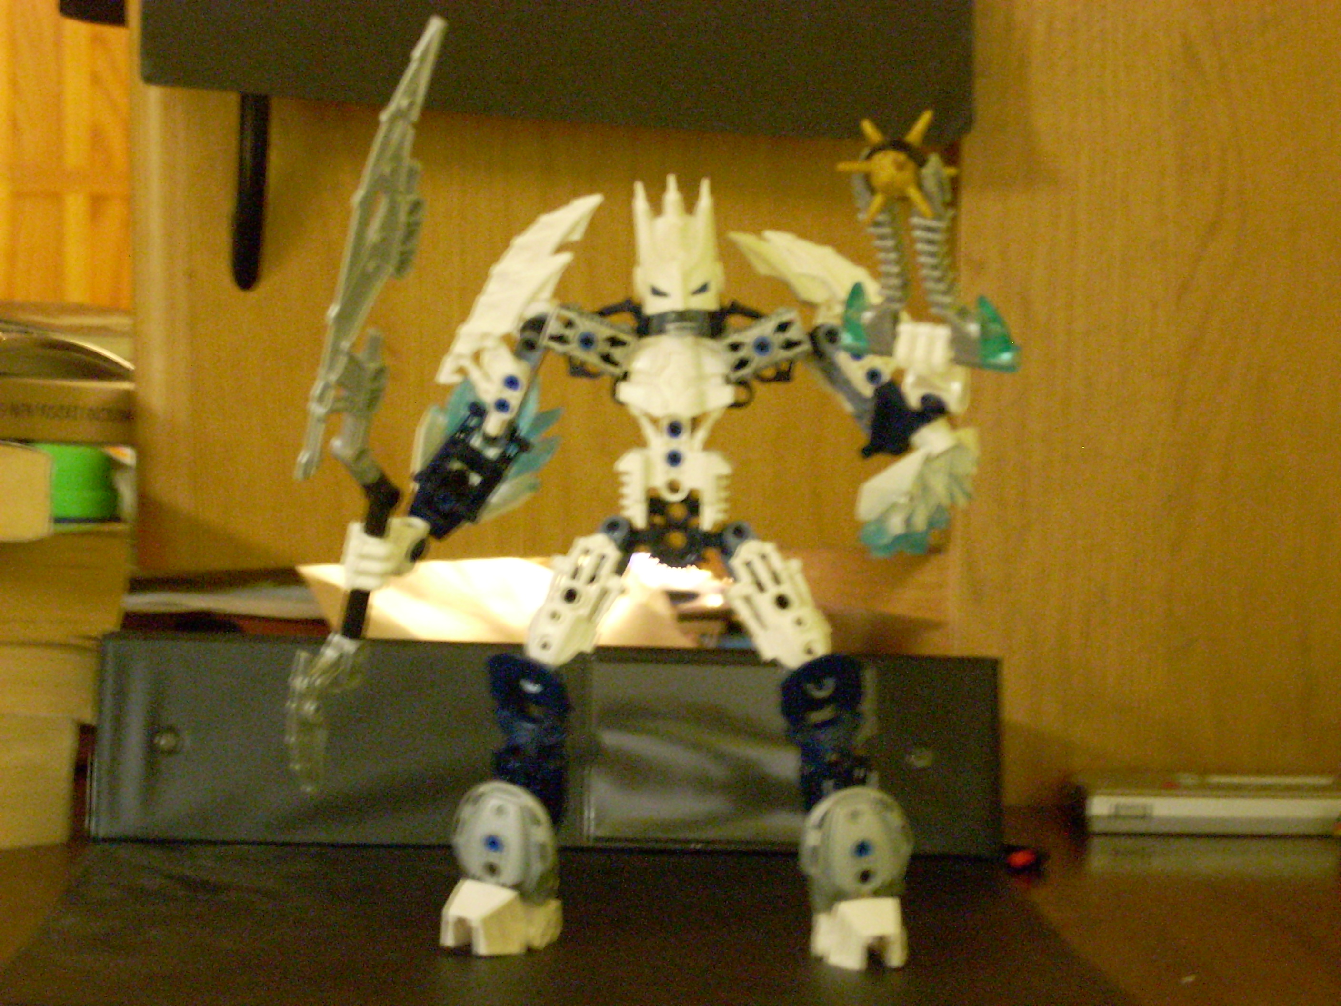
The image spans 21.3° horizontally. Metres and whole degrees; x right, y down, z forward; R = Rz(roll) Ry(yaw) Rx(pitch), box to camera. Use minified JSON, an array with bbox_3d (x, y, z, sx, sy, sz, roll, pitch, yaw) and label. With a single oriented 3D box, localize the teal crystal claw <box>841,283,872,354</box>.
[{"bbox_3d":[0.049,-0.048,0.940,0.008,0.019,0.009,5,4,11],"label":"teal crystal claw"}]

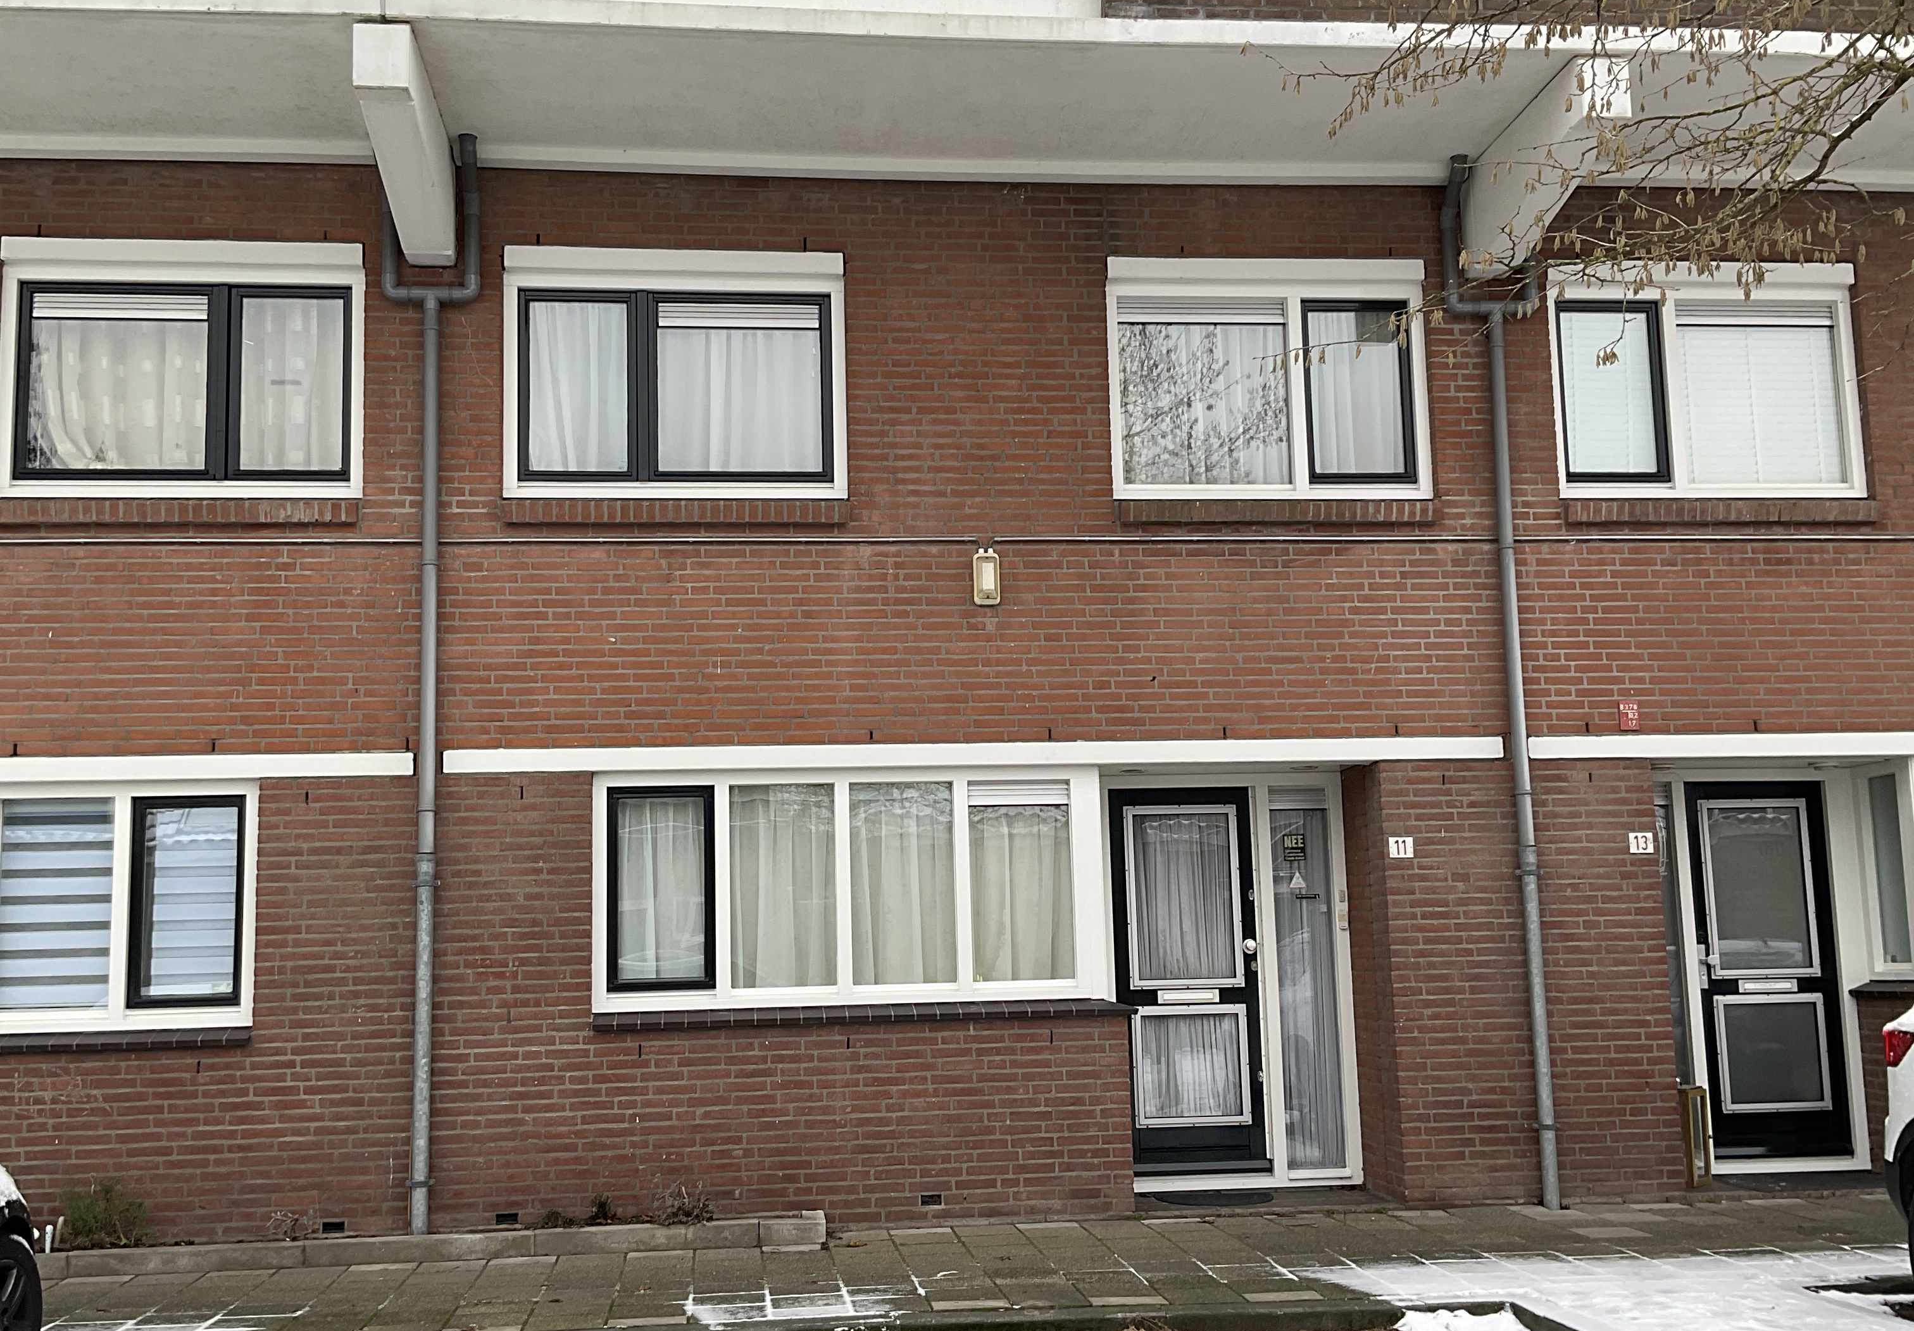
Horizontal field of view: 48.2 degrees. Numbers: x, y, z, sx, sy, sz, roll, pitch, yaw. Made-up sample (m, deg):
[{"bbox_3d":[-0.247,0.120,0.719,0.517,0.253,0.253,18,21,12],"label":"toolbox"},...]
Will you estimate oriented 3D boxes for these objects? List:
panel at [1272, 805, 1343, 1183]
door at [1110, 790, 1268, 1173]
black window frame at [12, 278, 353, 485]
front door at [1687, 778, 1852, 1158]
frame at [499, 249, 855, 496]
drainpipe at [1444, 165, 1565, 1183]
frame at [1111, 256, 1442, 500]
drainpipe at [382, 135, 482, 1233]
[{"bbox_3d":[1.853,1.701,11.285,0.328,1.891,0.040,0,-9,-6],"label":"panel"},{"bbox_3d":[1.224,1.643,11.217,0.790,2.006,0.060,0,-9,-6],"label":"door"},{"bbox_3d":[-3.768,-1.383,10.436,1.588,1.000,0.080,0,-9,-6],"label":"black window frame"},{"bbox_3d":[4.370,1.626,11.554,0.820,2.018,0.060,0,-9,-6],"label":"front door"},{"bbox_3d":[-1.400,-1.452,10.678,1.692,1.286,0.120,0,-9,-6],"label":"frame"},{"bbox_3d":[2.848,0.012,10.719,0.514,5.300,0.290,0,-9,-6],"label":"drainpipe"},{"bbox_3d":[1.610,-1.470,11.000,1.670,1.272,0.120,0,-9,-6],"label":"frame"},{"bbox_3d":[-2.531,0.002,10.150,0.476,5.236,0.290,0,-9,-6],"label":"drainpipe"}]

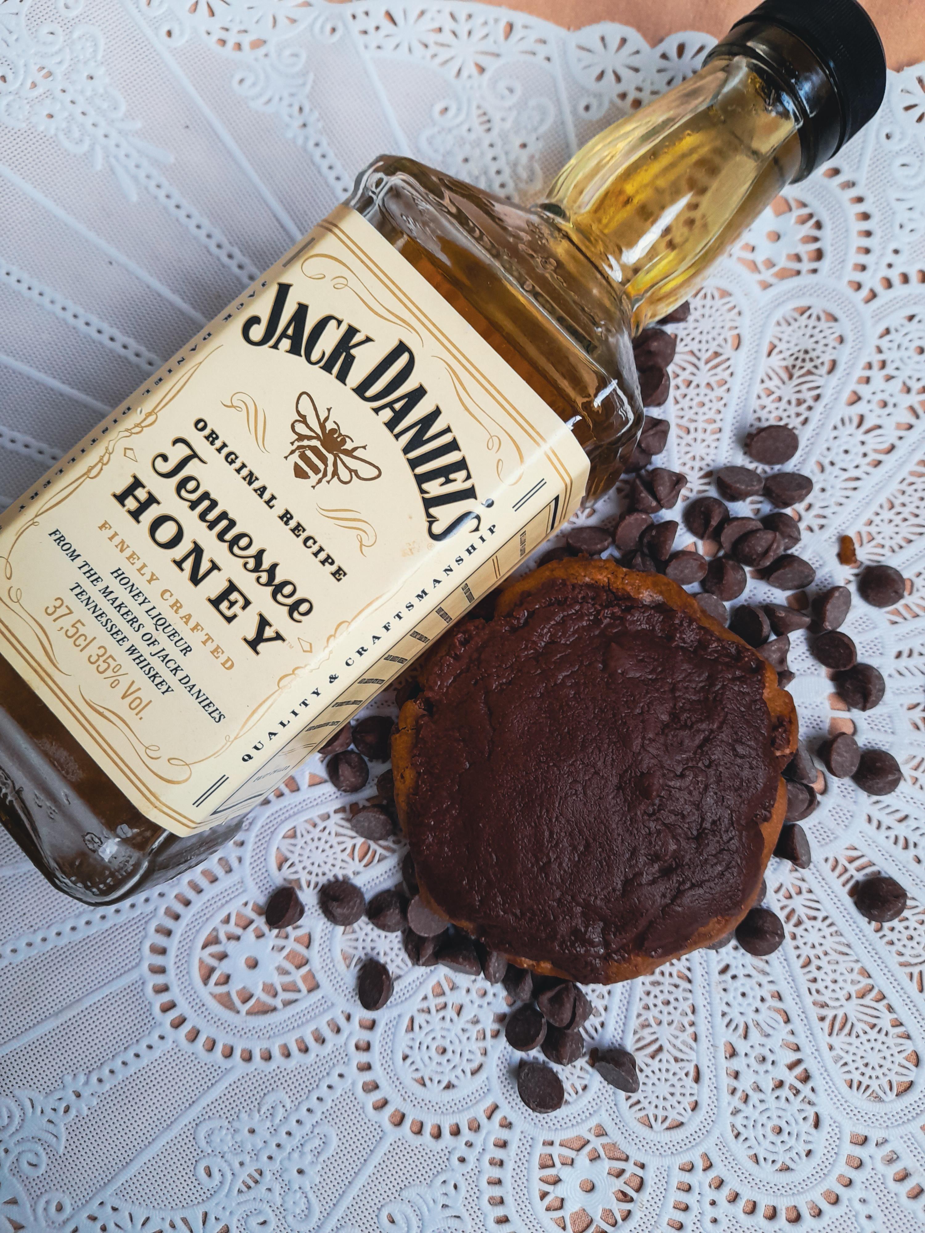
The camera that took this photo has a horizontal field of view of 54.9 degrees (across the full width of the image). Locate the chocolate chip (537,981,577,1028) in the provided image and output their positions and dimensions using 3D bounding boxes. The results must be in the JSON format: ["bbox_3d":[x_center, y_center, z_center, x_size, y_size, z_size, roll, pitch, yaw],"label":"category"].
[{"bbox_3d":[0.020,0.083,0.191,0.007,0.010,0.010,13,86,-19],"label":"chocolate chip"}]

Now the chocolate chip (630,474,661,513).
[{"bbox_3d":[0.042,-0.026,0.204,0.007,0.010,0.010,-43,84,29],"label":"chocolate chip"}]

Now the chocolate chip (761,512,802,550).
[{"bbox_3d":[0.072,-0.019,0.198,0.010,0.007,0.010,0,88,-3],"label":"chocolate chip"}]

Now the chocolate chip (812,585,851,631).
[{"bbox_3d":[0.081,-0.002,0.200,0.006,0.010,0.010,17,85,47],"label":"chocolate chip"}]

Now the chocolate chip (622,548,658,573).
[{"bbox_3d":[0.040,-0.012,0.202,0.010,0.007,0.010,0,66,0],"label":"chocolate chip"}]

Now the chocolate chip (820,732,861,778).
[{"bbox_3d":[0.082,0.031,0.198,0.010,0.007,0.010,7,84,-26],"label":"chocolate chip"}]

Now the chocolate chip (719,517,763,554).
[{"bbox_3d":[0.062,-0.018,0.201,0.010,0.007,0.010,0,111,0],"label":"chocolate chip"}]

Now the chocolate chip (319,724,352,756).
[{"bbox_3d":[-0.030,0.028,0.206,0.010,0.007,0.010,-21,40,19],"label":"chocolate chip"}]

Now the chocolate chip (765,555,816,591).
[{"bbox_3d":[0.074,-0.012,0.201,0.011,0.011,0.007,5,62,2],"label":"chocolate chip"}]

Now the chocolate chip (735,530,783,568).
[{"bbox_3d":[0.066,-0.013,0.195,0.010,0.007,0.010,-20,130,0],"label":"chocolate chip"}]

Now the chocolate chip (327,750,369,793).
[{"bbox_3d":[-0.027,0.035,0.202,0.010,0.007,0.010,0,86,4],"label":"chocolate chip"}]

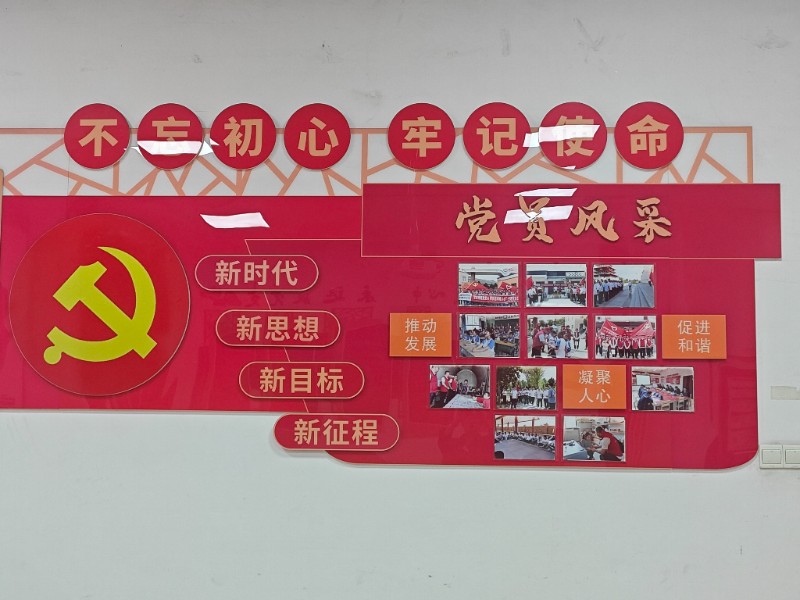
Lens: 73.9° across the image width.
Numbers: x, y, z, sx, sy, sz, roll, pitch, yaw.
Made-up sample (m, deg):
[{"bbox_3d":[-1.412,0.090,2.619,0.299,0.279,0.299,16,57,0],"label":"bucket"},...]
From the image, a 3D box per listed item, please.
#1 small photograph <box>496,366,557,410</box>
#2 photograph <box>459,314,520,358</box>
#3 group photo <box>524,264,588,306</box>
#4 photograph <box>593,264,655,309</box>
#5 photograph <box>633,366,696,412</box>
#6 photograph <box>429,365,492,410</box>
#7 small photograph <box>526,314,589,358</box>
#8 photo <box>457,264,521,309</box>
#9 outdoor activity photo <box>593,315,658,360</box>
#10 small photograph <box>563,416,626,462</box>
[{"bbox_3d":[0.481,0.334,2.017,0.228,0.164,0.008,0,-2,1],"label":"small photograph"},{"bbox_3d":[0.344,0.139,2.029,0.228,0.164,0.008,0,-2,1],"label":"photograph"},{"bbox_3d":[0.600,-0.054,2.031,0.228,0.164,0.008,0,-2,1],"label":"group photo"},{"bbox_3d":[0.855,-0.052,2.025,0.228,0.164,0.008,0,-2,1],"label":"photograph"},{"bbox_3d":[0.993,0.337,2.005,0.228,0.164,0.008,0,-2,1],"label":"photograph"},{"bbox_3d":[0.230,0.332,2.023,0.228,0.164,0.008,0,-2,1],"label":"photograph"},{"bbox_3d":[0.602,0.141,2.022,0.228,0.164,0.008,0,-2,1],"label":"small photograph"},{"bbox_3d":[0.342,-0.056,2.037,0.228,0.164,0.008,0,-2,1],"label":"photo"},{"bbox_3d":[0.858,0.143,2.016,0.228,0.164,0.008,0,-2,1],"label":"outdoor activity photo"},{"bbox_3d":[0.735,0.524,2.003,0.228,0.164,0.008,0,-2,1],"label":"small photograph"}]

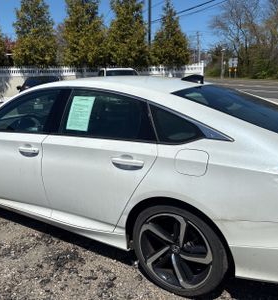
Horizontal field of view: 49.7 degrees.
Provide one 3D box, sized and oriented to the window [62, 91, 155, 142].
[{"bbox_3d":[-0.204,-0.246,2.143,0.800,0.360,0.060,8,-9,29],"label":"window"}]

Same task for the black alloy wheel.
[{"bbox_3d":[0.271,0.631,2.003,0.670,0.670,0.235,8,16,29],"label":"black alloy wheel"}]

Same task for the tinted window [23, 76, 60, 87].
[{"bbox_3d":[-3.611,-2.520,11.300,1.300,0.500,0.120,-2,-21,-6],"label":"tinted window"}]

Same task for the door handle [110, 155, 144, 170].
[{"bbox_3d":[-0.072,0.085,1.970,0.230,0.070,0.050,8,16,29],"label":"door handle"}]

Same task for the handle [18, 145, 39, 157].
[{"bbox_3d":[-0.875,0.012,2.423,0.230,0.070,0.050,8,16,29],"label":"handle"}]

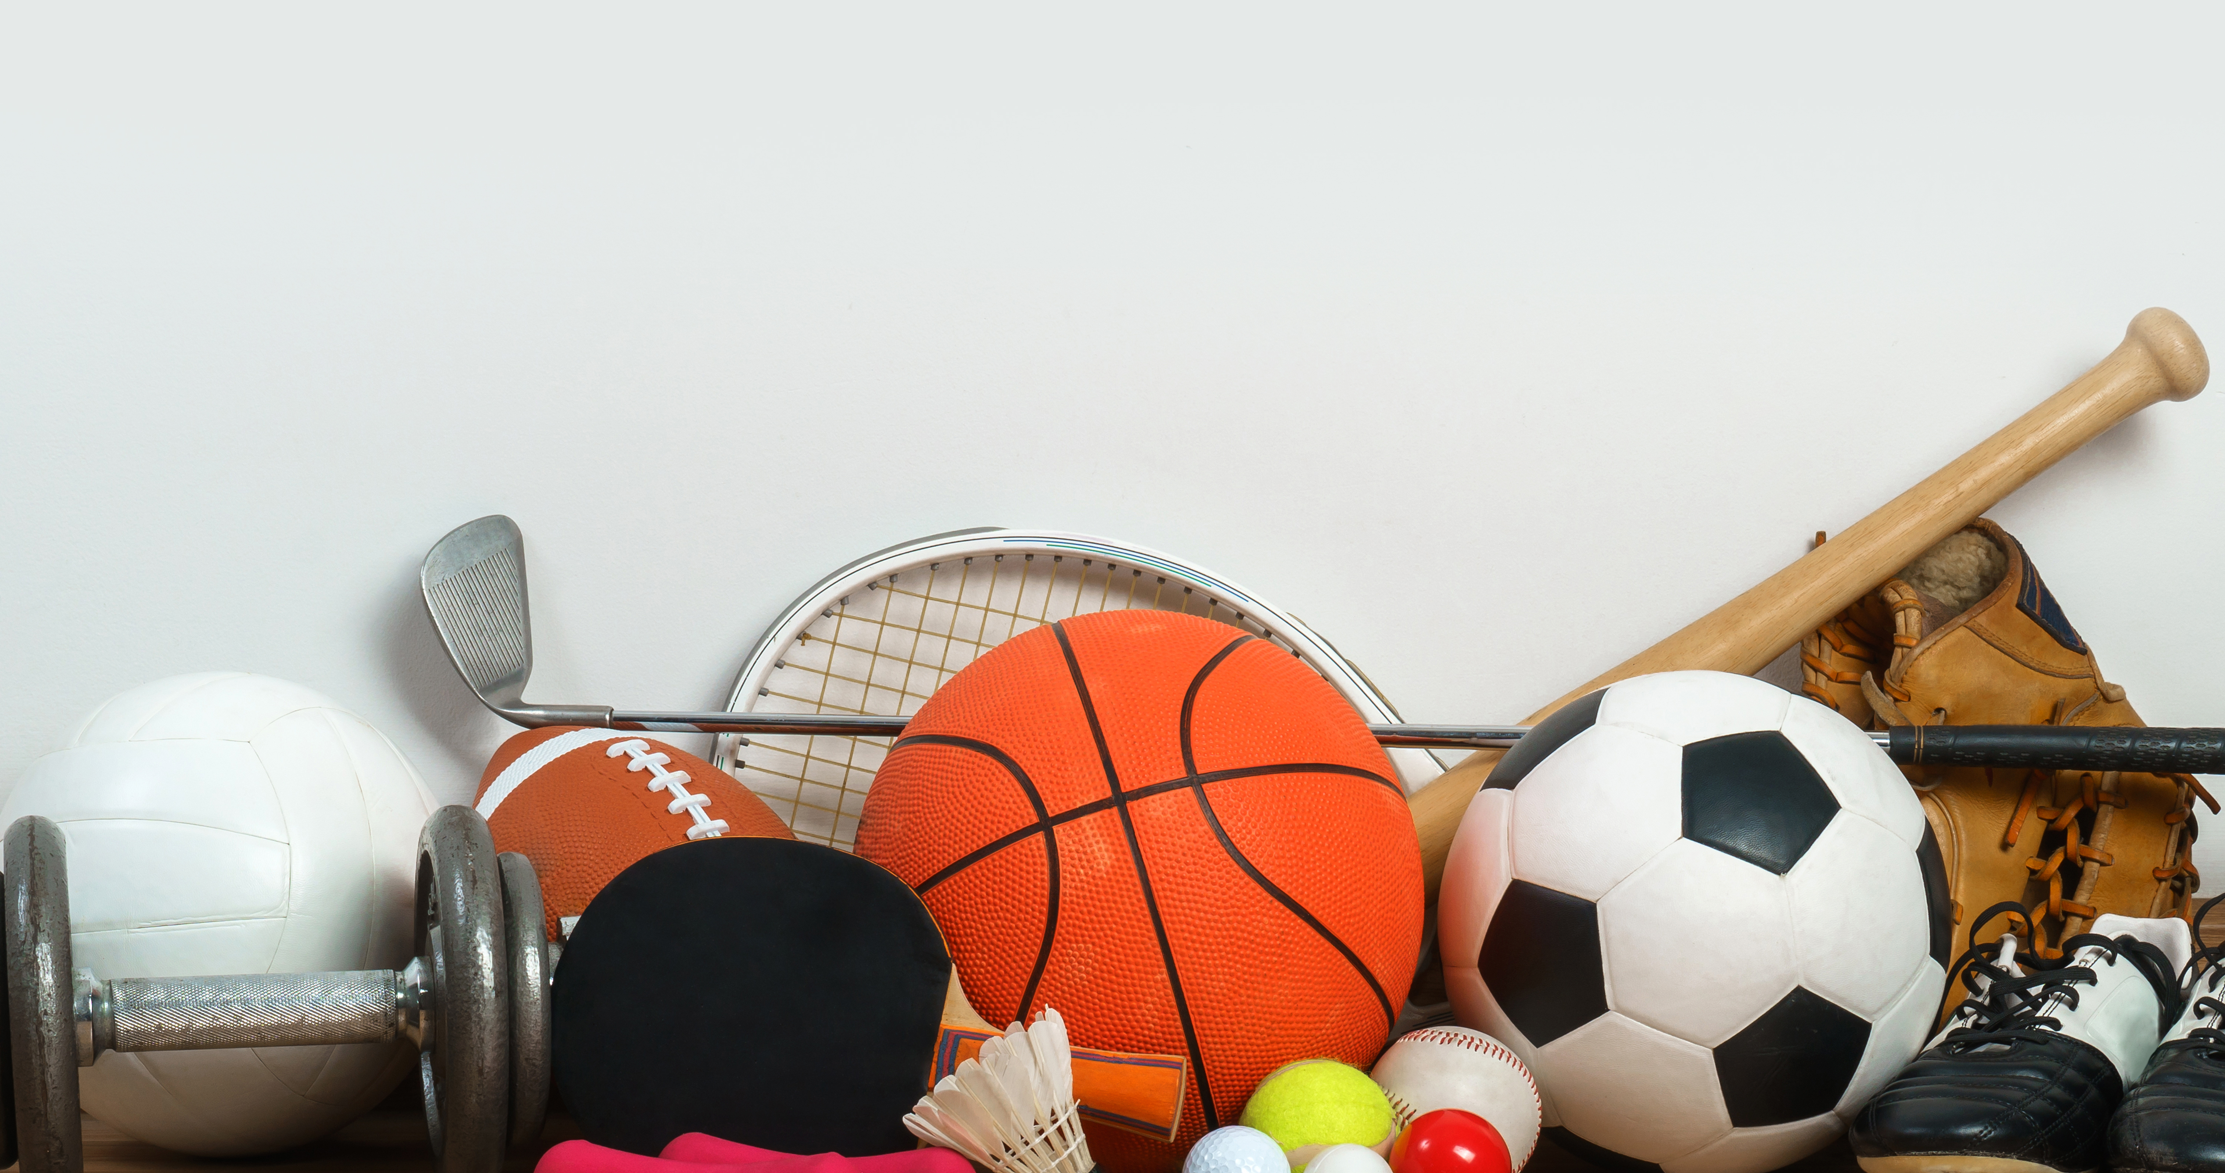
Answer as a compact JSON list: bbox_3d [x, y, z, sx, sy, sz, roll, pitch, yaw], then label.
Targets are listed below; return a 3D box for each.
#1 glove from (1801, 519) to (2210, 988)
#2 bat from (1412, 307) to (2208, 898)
[{"bbox_3d":[0.398,0.110,1.440,0.172,0.280,0.140,-1,3,-16],"label":"glove"},{"bbox_3d":[0.244,0.052,1.462,0.614,0.048,0.048,-33,0,-2],"label":"bat"}]

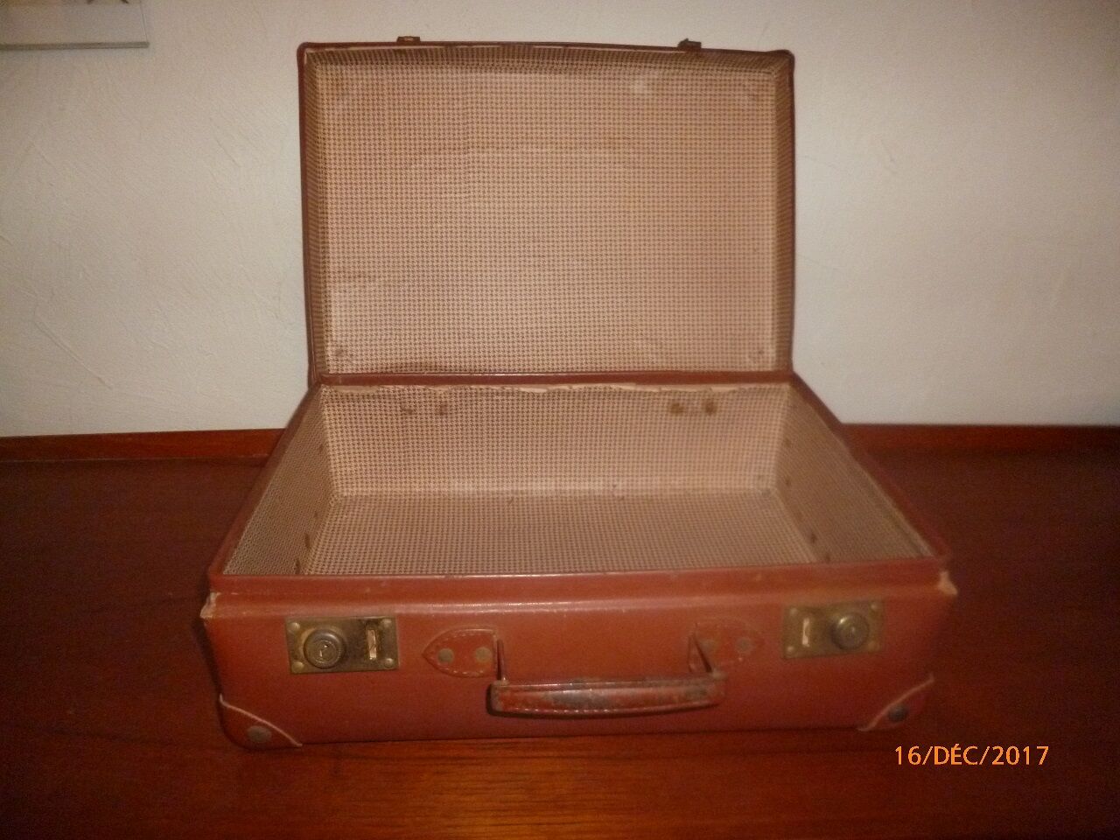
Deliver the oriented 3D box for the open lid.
[{"bbox_3d":[-0.004,-0.207,0.791,0.490,0.326,0.033,-1,2,-4],"label":"open lid"}]

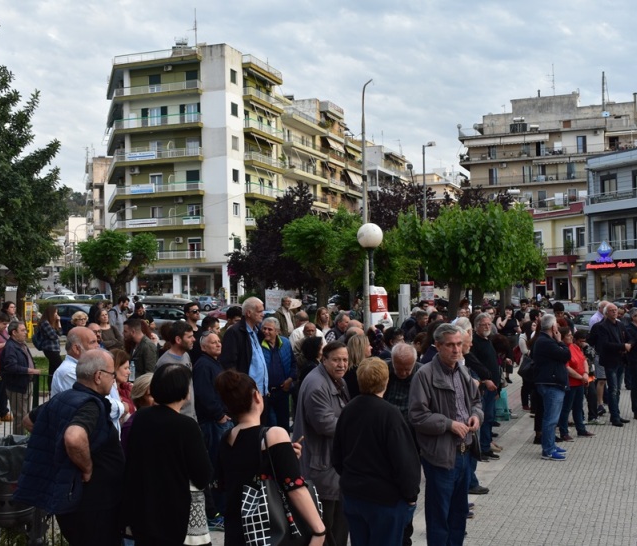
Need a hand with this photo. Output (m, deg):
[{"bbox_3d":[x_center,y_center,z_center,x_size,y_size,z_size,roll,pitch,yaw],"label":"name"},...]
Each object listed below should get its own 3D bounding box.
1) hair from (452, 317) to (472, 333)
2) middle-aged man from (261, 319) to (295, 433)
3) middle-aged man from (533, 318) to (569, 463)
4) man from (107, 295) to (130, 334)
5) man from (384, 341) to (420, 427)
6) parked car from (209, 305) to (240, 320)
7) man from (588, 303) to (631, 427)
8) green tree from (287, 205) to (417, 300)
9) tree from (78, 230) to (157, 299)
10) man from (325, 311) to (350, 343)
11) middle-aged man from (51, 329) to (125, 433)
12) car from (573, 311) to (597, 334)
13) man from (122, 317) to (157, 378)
[{"bbox_3d":[1.407,0.523,8.000,0.220,0.190,0.180,0,-1,-32],"label":"hair"},{"bbox_3d":[-0.450,1.306,8.375,0.540,1.700,0.360,-1,-2,6],"label":"middle-aged man"},{"bbox_3d":[2.779,1.359,9.731,0.380,1.730,0.510,-1,-1,-14],"label":"middle-aged man"},{"bbox_3d":[-3.882,1.369,15.986,0.360,1.780,0.520,-1,-1,24],"label":"man"},{"bbox_3d":[0.577,1.284,5.627,0.520,1.610,0.400,-1,-2,9],"label":"man"},{"bbox_3d":[-4.157,2.399,46.000,4.200,1.430,1.750,0,-1,-22],"label":"parked car"},{"bbox_3d":[4.291,1.340,12.074,0.600,1.780,0.450,0,-2,-21],"label":"man"},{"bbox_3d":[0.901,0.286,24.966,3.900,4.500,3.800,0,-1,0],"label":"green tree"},{"bbox_3d":[-8.057,0.557,32.952,3.050,4.450,3.050,-1,-1,0],"label":"tree"},{"bbox_3d":[0.262,1.355,10.487,0.340,1.710,0.520,-1,-1,27],"label":"man"},{"bbox_3d":[-1.488,1.206,5.275,0.420,1.720,0.540,1,-2,-34],"label":"middle-aged man"},{"bbox_3d":[8.889,1.981,26.960,1.750,1.460,4.300,0,-1,-27],"label":"car"},{"bbox_3d":[-1.940,1.370,8.981,0.420,1.740,0.520,-1,-1,-7],"label":"man"}]

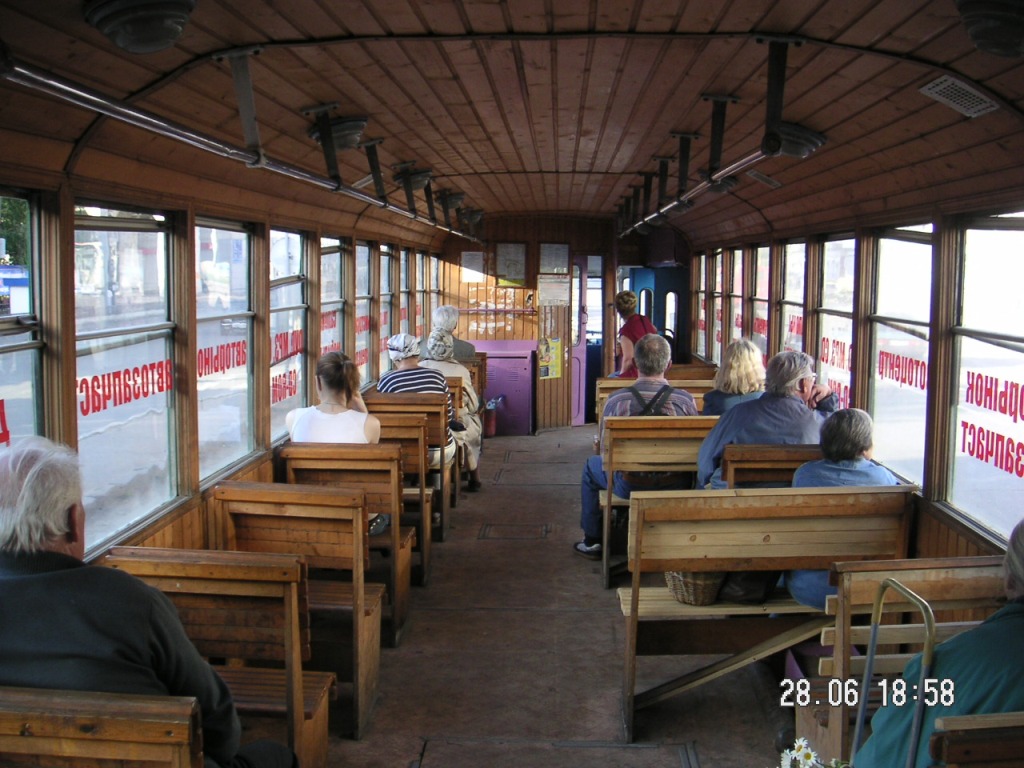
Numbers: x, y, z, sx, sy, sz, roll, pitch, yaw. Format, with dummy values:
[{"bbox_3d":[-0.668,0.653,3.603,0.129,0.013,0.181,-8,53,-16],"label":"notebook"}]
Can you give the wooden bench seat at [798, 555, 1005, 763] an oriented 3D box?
[{"bbox_3d":[1.001,0.838,2.929,0.525,0.860,0.500,1,6,2],"label":"wooden bench seat"}]

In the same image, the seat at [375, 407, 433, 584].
[{"bbox_3d":[-0.646,0.543,5.716,0.525,0.855,0.500,1,6,2],"label":"seat"}]

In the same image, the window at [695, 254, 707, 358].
[{"bbox_3d":[1.578,-0.639,9.263,0.070,0.870,0.690,1,6,2],"label":"window"}]

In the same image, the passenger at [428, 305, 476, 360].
[{"bbox_3d":[-0.507,0.020,9.074,0.470,1.315,0.700,1,6,2],"label":"passenger"}]

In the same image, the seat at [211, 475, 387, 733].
[{"bbox_3d":[-0.724,0.724,3.917,0.525,0.855,0.500,1,6,2],"label":"seat"}]

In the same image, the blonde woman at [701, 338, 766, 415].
[{"bbox_3d":[1.180,0.378,5.994,0.440,1.250,0.680,1,6,2],"label":"blonde woman"}]

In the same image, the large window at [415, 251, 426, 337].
[{"bbox_3d":[-0.806,-0.713,9.716,0.070,0.880,0.900,1,6,2],"label":"large window"}]

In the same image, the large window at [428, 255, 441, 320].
[{"bbox_3d":[-0.737,-0.769,10.346,0.070,0.870,0.690,1,6,2],"label":"large window"}]

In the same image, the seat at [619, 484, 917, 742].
[{"bbox_3d":[0.860,0.773,3.986,0.948,0.865,0.440,1,6,2],"label":"seat"}]

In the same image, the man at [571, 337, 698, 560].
[{"bbox_3d":[0.655,0.364,5.998,0.610,1.270,0.690,1,6,2],"label":"man"}]

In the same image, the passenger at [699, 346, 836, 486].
[{"bbox_3d":[1.111,0.467,5.085,0.570,1.255,0.700,1,6,8],"label":"passenger"}]

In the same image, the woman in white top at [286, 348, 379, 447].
[{"bbox_3d":[-0.736,0.429,5.025,0.440,1.220,0.720,1,6,2],"label":"woman in white top"}]

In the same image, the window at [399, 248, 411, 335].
[{"bbox_3d":[-0.818,-0.579,8.468,0.070,0.870,0.690,1,6,2],"label":"window"}]

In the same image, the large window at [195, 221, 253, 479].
[{"bbox_3d":[-1.024,-0.137,4.039,0.070,0.880,0.860,1,6,2],"label":"large window"}]

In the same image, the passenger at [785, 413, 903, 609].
[{"bbox_3d":[1.148,0.609,4.056,0.460,1.090,0.720,1,6,7],"label":"passenger"}]

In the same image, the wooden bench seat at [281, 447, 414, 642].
[{"bbox_3d":[-0.706,0.665,4.949,0.527,0.865,0.440,1,6,2],"label":"wooden bench seat"}]

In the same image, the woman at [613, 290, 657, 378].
[{"bbox_3d":[0.885,0.029,8.214,0.450,1.400,0.480,-2,6,-22],"label":"woman"}]

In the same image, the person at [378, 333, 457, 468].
[{"bbox_3d":[-0.580,0.287,6.947,0.470,1.215,0.680,1,6,2],"label":"person"}]

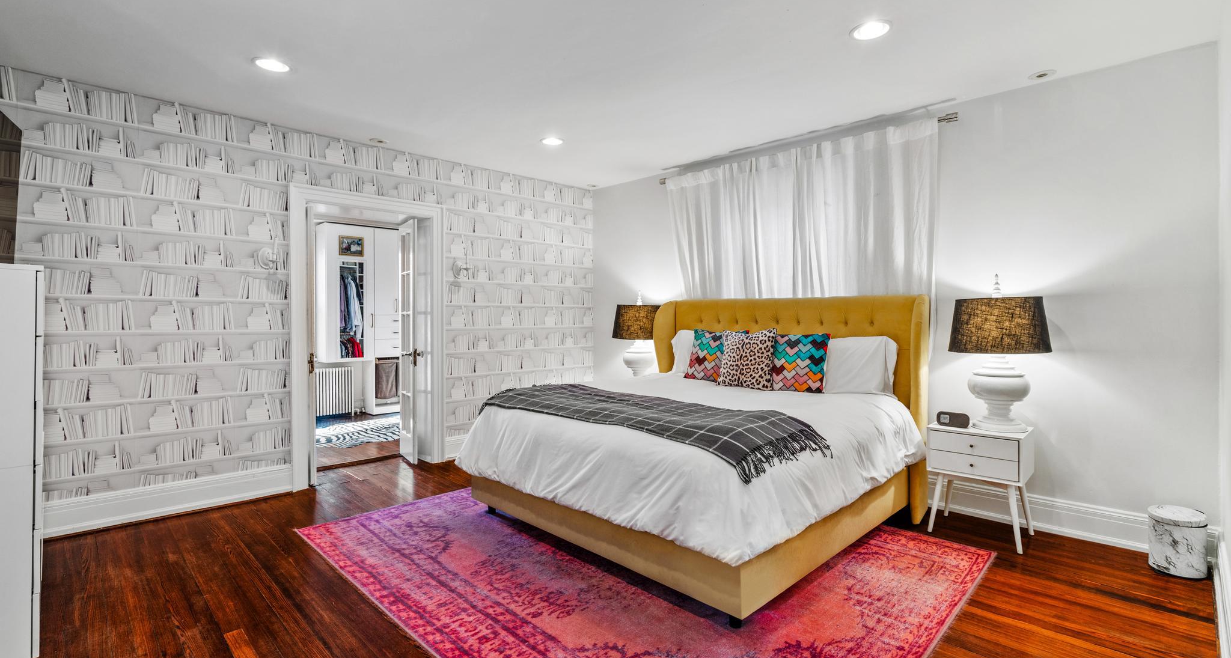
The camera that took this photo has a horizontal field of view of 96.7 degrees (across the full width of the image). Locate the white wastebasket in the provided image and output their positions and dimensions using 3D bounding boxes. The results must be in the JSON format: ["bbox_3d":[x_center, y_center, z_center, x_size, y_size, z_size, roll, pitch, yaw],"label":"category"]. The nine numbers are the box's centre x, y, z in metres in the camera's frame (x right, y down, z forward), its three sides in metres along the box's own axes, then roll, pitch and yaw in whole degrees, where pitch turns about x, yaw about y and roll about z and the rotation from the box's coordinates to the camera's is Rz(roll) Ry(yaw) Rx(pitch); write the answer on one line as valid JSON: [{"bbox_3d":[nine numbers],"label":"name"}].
[{"bbox_3d":[2.788,1.054,2.714,0.275,0.287,0.208,-1,1,-43],"label":"white wastebasket"}]

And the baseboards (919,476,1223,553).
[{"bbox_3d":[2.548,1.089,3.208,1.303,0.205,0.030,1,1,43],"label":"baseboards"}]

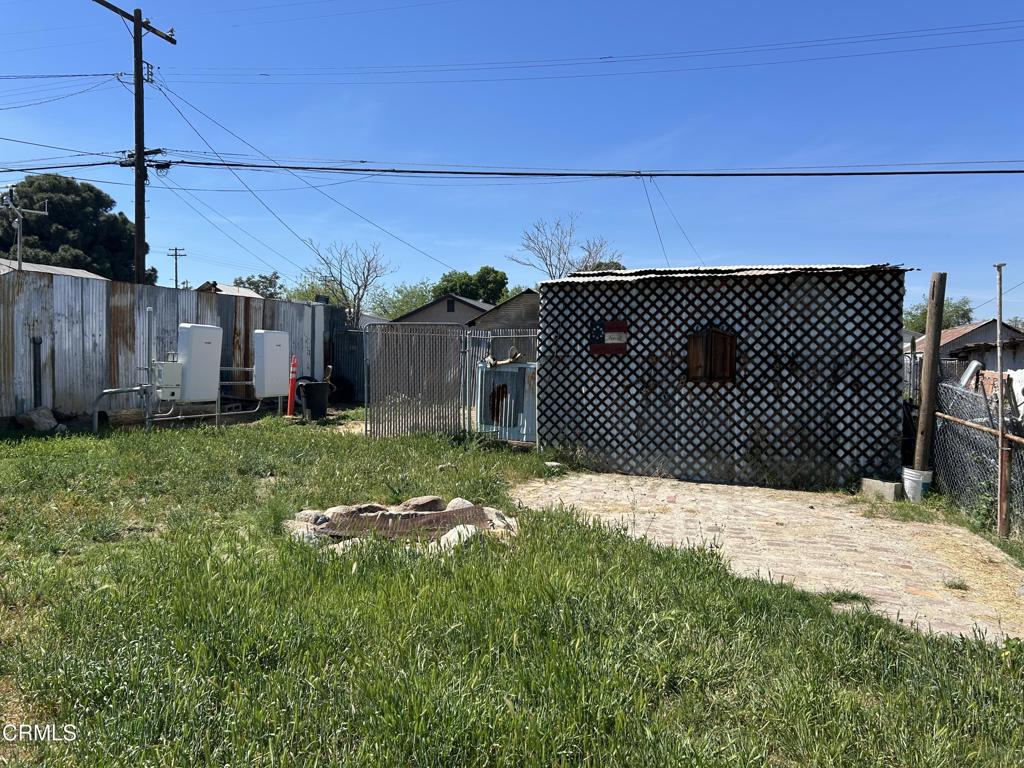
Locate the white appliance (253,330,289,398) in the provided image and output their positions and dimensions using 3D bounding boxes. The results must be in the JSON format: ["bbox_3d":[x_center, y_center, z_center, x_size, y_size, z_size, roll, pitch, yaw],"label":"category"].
[{"bbox_3d":[-4.183,-0.338,13.350,0.250,1.130,0.720,1,2,16],"label":"white appliance"}]

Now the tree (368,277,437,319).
[{"bbox_3d":[-6.046,-2.862,42.078,3.932,5.801,3.550,0,2,-8],"label":"tree"}]

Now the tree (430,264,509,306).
[{"bbox_3d":[-2.279,-3.209,42.088,4.260,6.526,3.823,0,2,-3],"label":"tree"}]

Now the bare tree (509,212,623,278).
[{"bbox_3d":[1.694,-2.523,25.082,3.706,6.105,3.088,0,2,4],"label":"bare tree"}]

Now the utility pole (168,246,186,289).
[{"bbox_3d":[-38.302,-8.379,88.195,2.200,14.484,0.350,0,2,-9],"label":"utility pole"}]

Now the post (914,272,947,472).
[{"bbox_3d":[4.427,-0.033,8.160,0.150,2.327,0.150,5,1,19],"label":"post"}]

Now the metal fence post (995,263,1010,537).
[{"bbox_3d":[3.795,0.122,5.950,0.100,2.116,0.090,1,2,20],"label":"metal fence post"}]

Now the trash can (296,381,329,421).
[{"bbox_3d":[-3.458,0.294,13.500,0.530,0.700,0.530,0,2,0],"label":"trash can"}]

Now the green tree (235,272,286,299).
[{"bbox_3d":[-14.728,-3.360,45.089,3.511,6.565,3.394,0,2,-18],"label":"green tree"}]

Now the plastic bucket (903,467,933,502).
[{"bbox_3d":[4.276,1.072,8.100,0.305,0.370,0.305,1,2,20],"label":"plastic bucket"}]

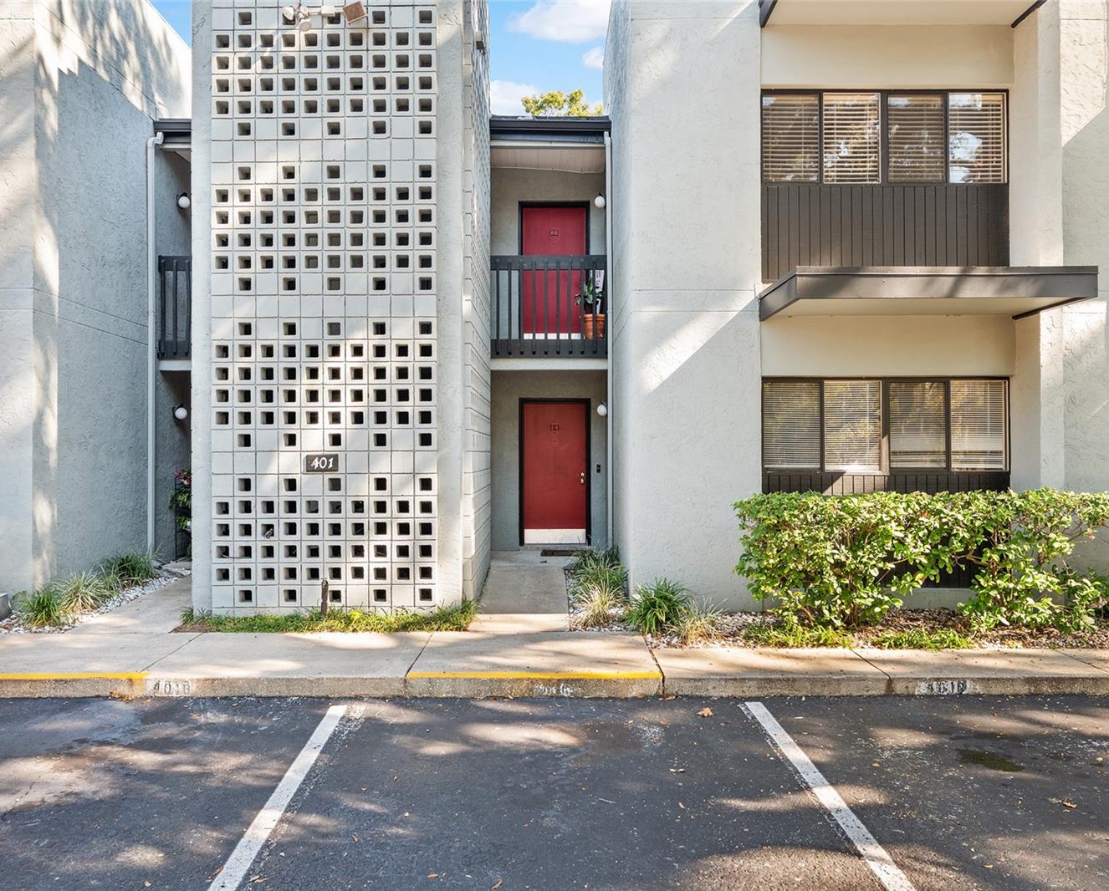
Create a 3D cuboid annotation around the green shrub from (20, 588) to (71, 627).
[{"bbox_3d":[-4.565,1.443,8.330,0.450,0.340,0.430,0,-1,0],"label":"green shrub"}]

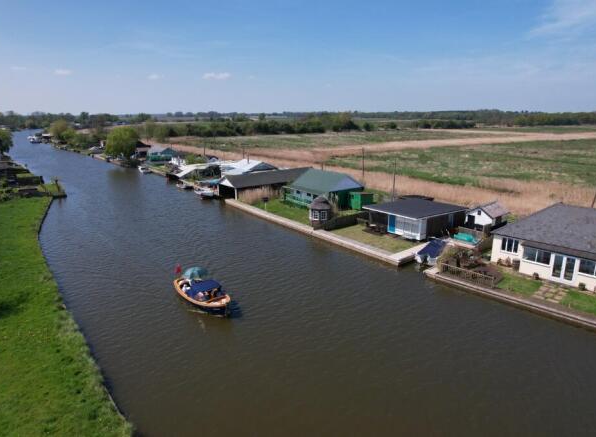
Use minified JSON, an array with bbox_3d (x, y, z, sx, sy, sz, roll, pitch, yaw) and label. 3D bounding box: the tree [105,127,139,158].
[{"bbox_3d":[-48.900,-20.688,110.660,9.200,9.200,9.200,-12,19,-38],"label":"tree"}]

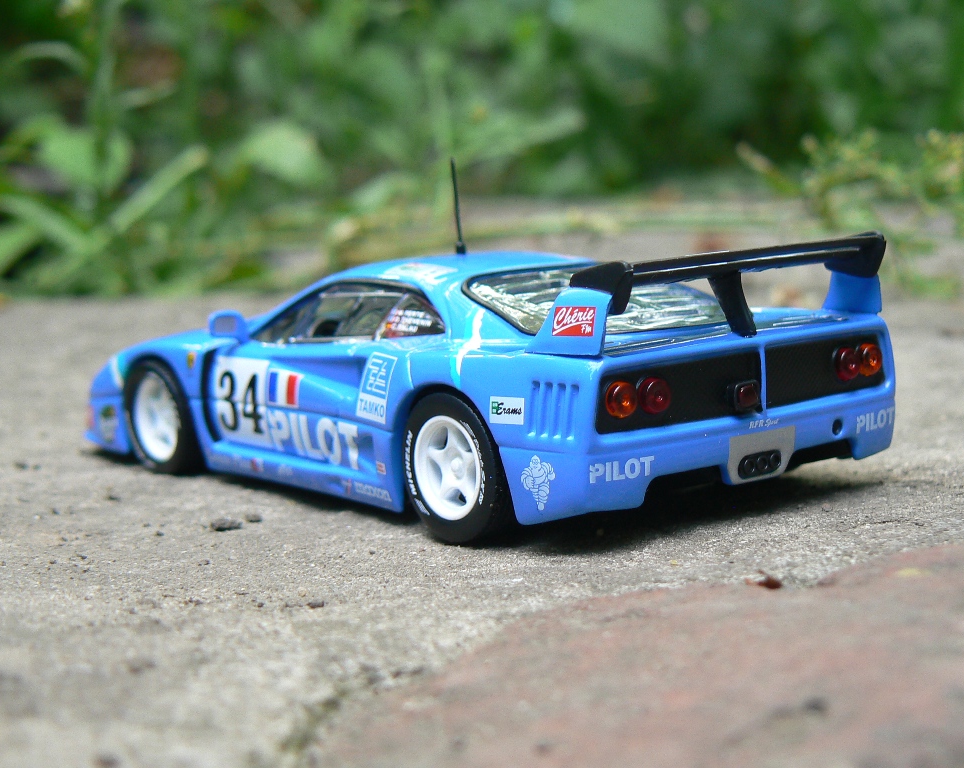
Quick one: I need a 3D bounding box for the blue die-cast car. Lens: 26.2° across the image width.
[{"bbox_3d":[-0.005,-0.003,0.237,0.046,0.028,0.102,-8,10,-38],"label":"blue die-cast car"}]

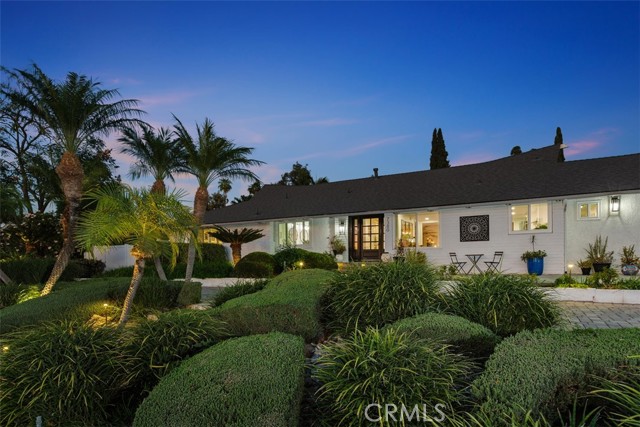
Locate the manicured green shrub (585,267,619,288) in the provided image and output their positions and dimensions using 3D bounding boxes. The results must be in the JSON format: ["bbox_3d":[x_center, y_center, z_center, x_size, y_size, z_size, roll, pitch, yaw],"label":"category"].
[{"bbox_3d":[7.417,1.686,8.900,0.900,0.580,0.750,-1,-2,25],"label":"manicured green shrub"}]

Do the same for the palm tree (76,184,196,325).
[{"bbox_3d":[-3.151,0.704,5.800,2.050,2.400,2.000,0,-2,0],"label":"palm tree"}]

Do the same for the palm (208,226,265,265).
[{"bbox_3d":[-3.831,1.560,15.500,2.500,1.950,2.400,0,-2,0],"label":"palm"}]

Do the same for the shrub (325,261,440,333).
[{"bbox_3d":[0.999,1.327,5.400,1.800,1.120,1.650,0,-2,0],"label":"shrub"}]

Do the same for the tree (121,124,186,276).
[{"bbox_3d":[-4.732,-0.284,9.600,2.050,4.400,2.000,0,-2,0],"label":"tree"}]

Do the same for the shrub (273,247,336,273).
[{"bbox_3d":[-0.571,1.990,14.300,2.600,1.200,1.700,-1,-2,25],"label":"shrub"}]

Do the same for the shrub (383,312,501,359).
[{"bbox_3d":[1.475,1.481,4.100,1.400,0.550,1.250,0,-2,0],"label":"shrub"}]

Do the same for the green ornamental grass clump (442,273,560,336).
[{"bbox_3d":[2.672,1.362,5.000,1.750,0.920,1.600,0,-2,0],"label":"green ornamental grass clump"}]

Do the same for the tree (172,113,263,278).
[{"bbox_3d":[-2.696,-0.313,8.800,2.300,4.400,2.200,0,-2,0],"label":"tree"}]

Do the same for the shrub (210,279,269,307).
[{"bbox_3d":[-1.930,1.918,8.200,1.450,0.660,1.150,0,-2,0],"label":"shrub"}]

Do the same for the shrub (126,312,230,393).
[{"bbox_3d":[-1.594,1.501,3.700,1.150,0.850,1.100,0,-2,0],"label":"shrub"}]

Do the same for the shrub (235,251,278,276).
[{"bbox_3d":[-2.763,2.198,14.700,1.850,1.130,1.750,0,-2,0],"label":"shrub"}]

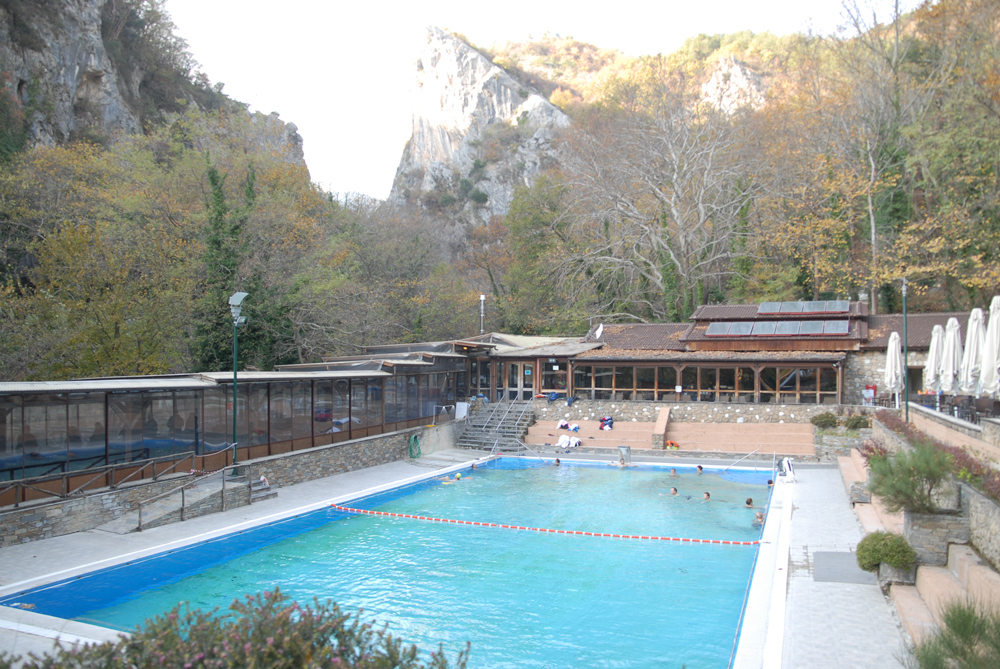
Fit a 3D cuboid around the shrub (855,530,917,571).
[{"bbox_3d":[6.197,3.450,11.142,0.820,0.580,0.750,-1,-4,23],"label":"shrub"}]

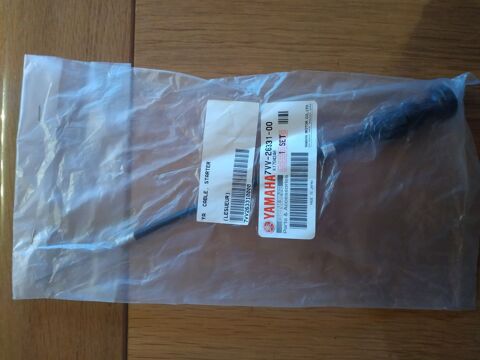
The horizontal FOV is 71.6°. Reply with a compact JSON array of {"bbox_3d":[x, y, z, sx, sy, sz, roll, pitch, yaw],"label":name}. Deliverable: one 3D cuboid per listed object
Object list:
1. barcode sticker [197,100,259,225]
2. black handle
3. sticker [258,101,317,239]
[{"bbox_3d":[-0.007,-0.011,0.208,0.032,0.003,0.077,4,87,1],"label":"barcode sticker"},{"bbox_3d":[0.091,-0.034,0.204,0.085,0.020,0.020,-20,86,0],"label":"black handle"},{"bbox_3d":[0.030,-0.007,0.207,0.035,0.003,0.085,1,87,1],"label":"sticker"}]

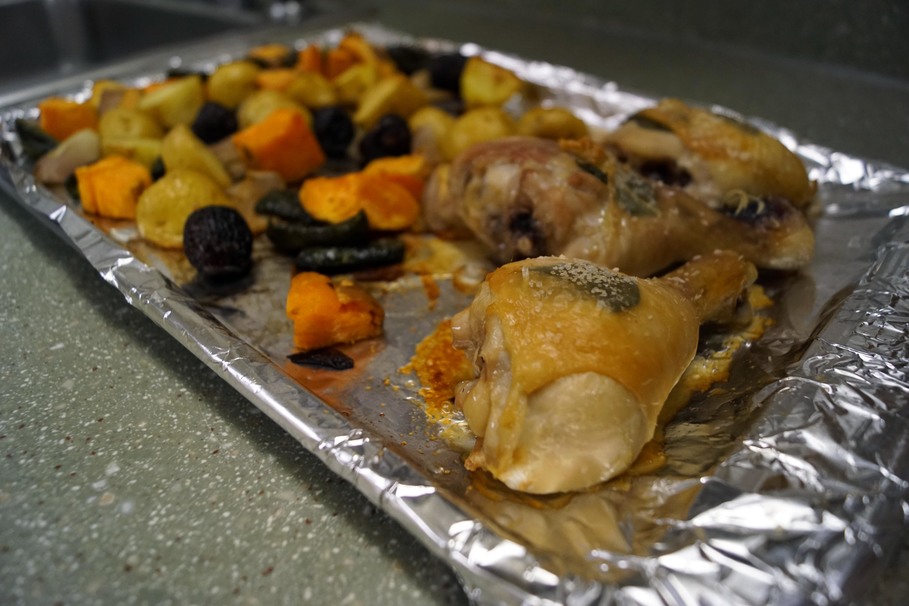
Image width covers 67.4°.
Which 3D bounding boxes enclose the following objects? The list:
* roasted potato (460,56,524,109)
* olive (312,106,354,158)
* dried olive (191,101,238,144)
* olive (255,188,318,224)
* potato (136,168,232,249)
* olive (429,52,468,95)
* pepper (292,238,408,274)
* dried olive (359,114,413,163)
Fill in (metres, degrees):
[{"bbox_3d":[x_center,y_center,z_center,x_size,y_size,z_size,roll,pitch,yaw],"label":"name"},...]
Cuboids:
[{"bbox_3d":[0.024,-0.141,0.437,0.040,0.031,0.036,0,37,0],"label":"roasted potato"},{"bbox_3d":[-0.066,-0.094,0.375,0.024,0.028,0.025,0,37,0],"label":"olive"},{"bbox_3d":[-0.136,-0.102,0.388,0.026,0.025,0.026,0,37,0],"label":"dried olive"},{"bbox_3d":[-0.076,-0.043,0.314,0.035,0.017,0.021,8,37,9],"label":"olive"},{"bbox_3d":[-0.118,-0.042,0.300,0.041,0.034,0.038,0,37,0],"label":"potato"},{"bbox_3d":[-0.003,-0.152,0.455,0.029,0.028,0.029,0,37,0],"label":"olive"},{"bbox_3d":[-0.044,-0.020,0.288,0.046,0.015,0.015,-5,37,-7],"label":"pepper"},{"bbox_3d":[-0.037,-0.087,0.367,0.029,0.028,0.028,0,37,0],"label":"dried olive"}]

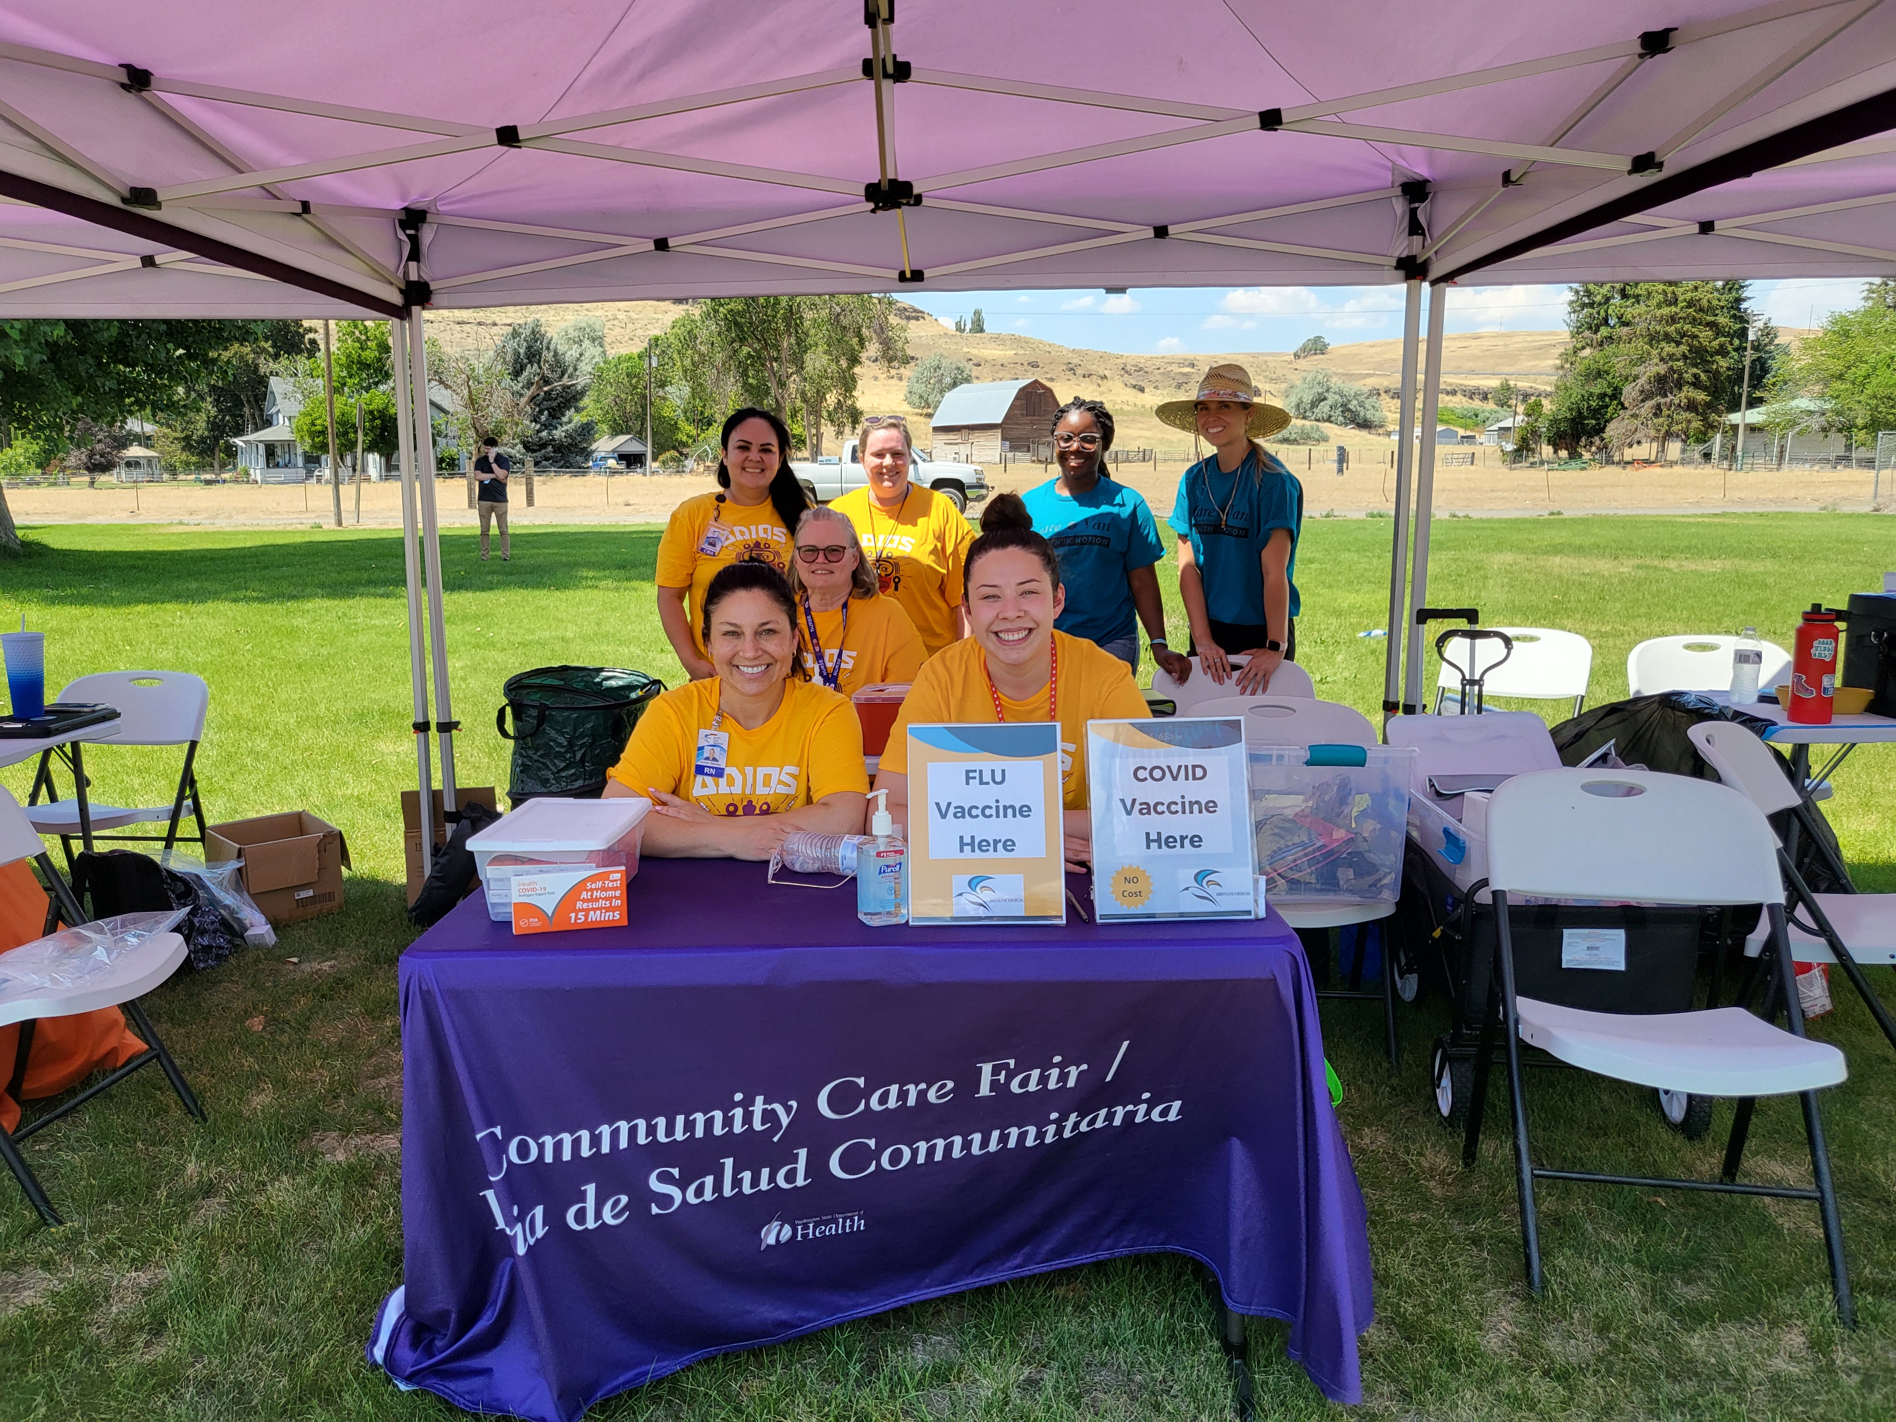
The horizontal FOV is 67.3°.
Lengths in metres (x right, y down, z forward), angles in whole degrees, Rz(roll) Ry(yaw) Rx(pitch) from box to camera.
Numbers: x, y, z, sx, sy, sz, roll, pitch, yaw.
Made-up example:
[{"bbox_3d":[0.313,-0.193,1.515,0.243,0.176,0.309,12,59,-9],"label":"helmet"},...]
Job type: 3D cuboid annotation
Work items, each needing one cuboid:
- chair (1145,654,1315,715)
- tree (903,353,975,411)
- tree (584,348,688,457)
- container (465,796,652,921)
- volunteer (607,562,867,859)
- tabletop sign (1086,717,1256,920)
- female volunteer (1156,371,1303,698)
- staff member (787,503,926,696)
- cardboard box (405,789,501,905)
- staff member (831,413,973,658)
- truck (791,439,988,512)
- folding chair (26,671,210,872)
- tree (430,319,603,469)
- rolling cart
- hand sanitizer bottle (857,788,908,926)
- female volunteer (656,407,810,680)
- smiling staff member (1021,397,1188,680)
[{"bbox_3d":[0.855,0.273,4.274,0.485,0.810,0.520,1,10,6],"label":"chair"},{"bbox_3d":[-1.127,-41.595,180.540,9.200,8.200,9.000,0,10,0],"label":"tree"},{"bbox_3d":[-30.922,-30.331,141.900,10.500,11.800,10.000,0,10,0],"label":"tree"},{"bbox_3d":[-0.570,0.219,2.140,0.205,0.122,0.315,0,9,0],"label":"container"},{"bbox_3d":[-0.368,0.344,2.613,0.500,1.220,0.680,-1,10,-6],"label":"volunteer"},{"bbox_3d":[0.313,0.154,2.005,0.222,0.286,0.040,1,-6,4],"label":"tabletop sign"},{"bbox_3d":[0.830,-0.146,4.168,0.450,1.640,0.450,3,10,15],"label":"female volunteer"},{"bbox_3d":[-0.257,0.162,3.454,0.520,1.300,0.680,1,10,5],"label":"staff member"},{"bbox_3d":[-1.550,0.421,4.519,0.285,0.360,0.260,-2,10,-11],"label":"cardboard box"},{"bbox_3d":[-0.135,-0.128,4.324,0.470,1.550,0.340,0,10,0],"label":"staff member"},{"bbox_3d":[-1.886,-5.641,34.544,5.750,1.850,2.000,2,10,10],"label":"truck"},{"bbox_3d":[-2.510,0.296,4.136,0.485,0.810,0.520,1,10,8],"label":"folding chair"},{"bbox_3d":[-31.224,-22.684,102.629,12.300,11.400,11.000,0,10,0],"label":"tree"},{"bbox_3d":[1.340,0.341,3.257,0.570,0.950,0.900,1,10,6],"label":"rolling cart"},{"bbox_3d":[-0.093,0.195,2.001,0.068,0.190,0.046,-6,12,-31],"label":"hand sanitizer bottle"},{"bbox_3d":[-0.600,-0.088,4.097,0.480,1.550,0.350,-1,10,-8],"label":"female volunteer"},{"bbox_3d":[0.463,-0.157,4.455,0.500,1.600,0.340,1,10,8],"label":"smiling staff member"}]

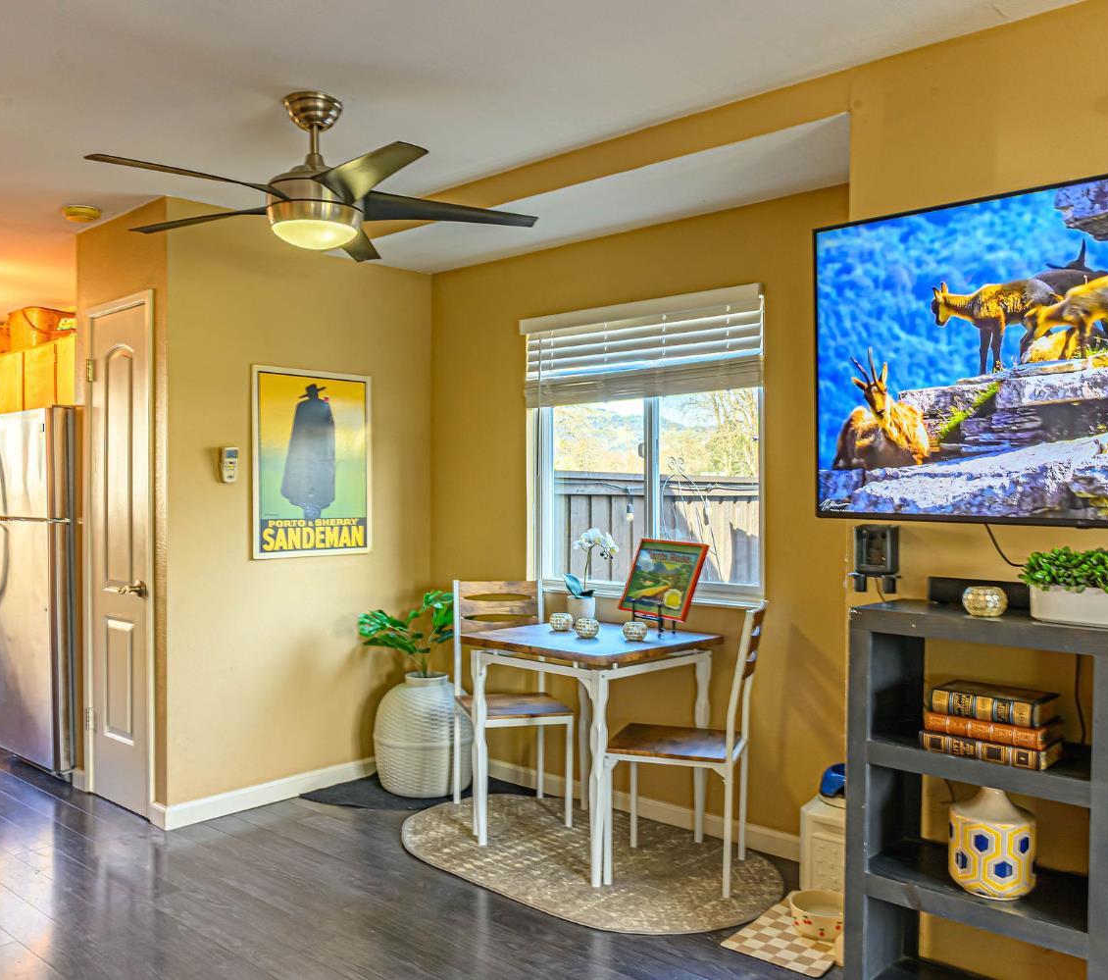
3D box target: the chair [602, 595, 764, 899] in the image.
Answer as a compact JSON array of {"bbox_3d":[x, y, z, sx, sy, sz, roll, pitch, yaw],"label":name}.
[{"bbox_3d":[0.455,0.841,3.328,0.485,0.920,0.390,0,0,18],"label":"chair"}]

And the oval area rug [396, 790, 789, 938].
[{"bbox_3d":[0.068,1.302,3.517,1.530,0.012,0.920,0,0,42],"label":"oval area rug"}]

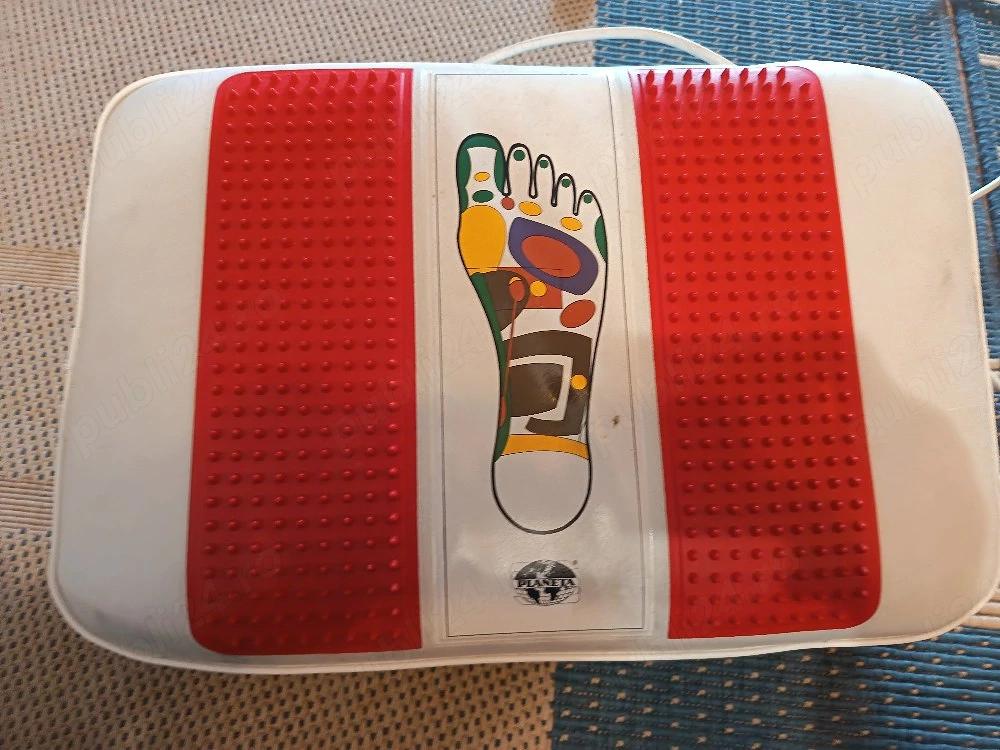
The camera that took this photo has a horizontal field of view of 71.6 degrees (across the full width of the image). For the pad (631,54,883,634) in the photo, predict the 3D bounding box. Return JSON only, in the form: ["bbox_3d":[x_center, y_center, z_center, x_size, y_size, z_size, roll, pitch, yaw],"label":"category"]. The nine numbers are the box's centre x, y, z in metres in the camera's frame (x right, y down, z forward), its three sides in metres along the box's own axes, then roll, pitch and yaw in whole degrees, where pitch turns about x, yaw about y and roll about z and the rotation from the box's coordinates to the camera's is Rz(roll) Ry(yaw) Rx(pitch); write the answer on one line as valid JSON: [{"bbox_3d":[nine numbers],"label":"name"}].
[{"bbox_3d":[0.125,-0.022,0.348,0.103,0.016,0.292,-1,80,-3],"label":"pad"}]

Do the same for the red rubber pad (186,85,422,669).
[{"bbox_3d":[-0.093,-0.017,0.339,0.103,0.016,0.291,-1,80,-3],"label":"red rubber pad"}]

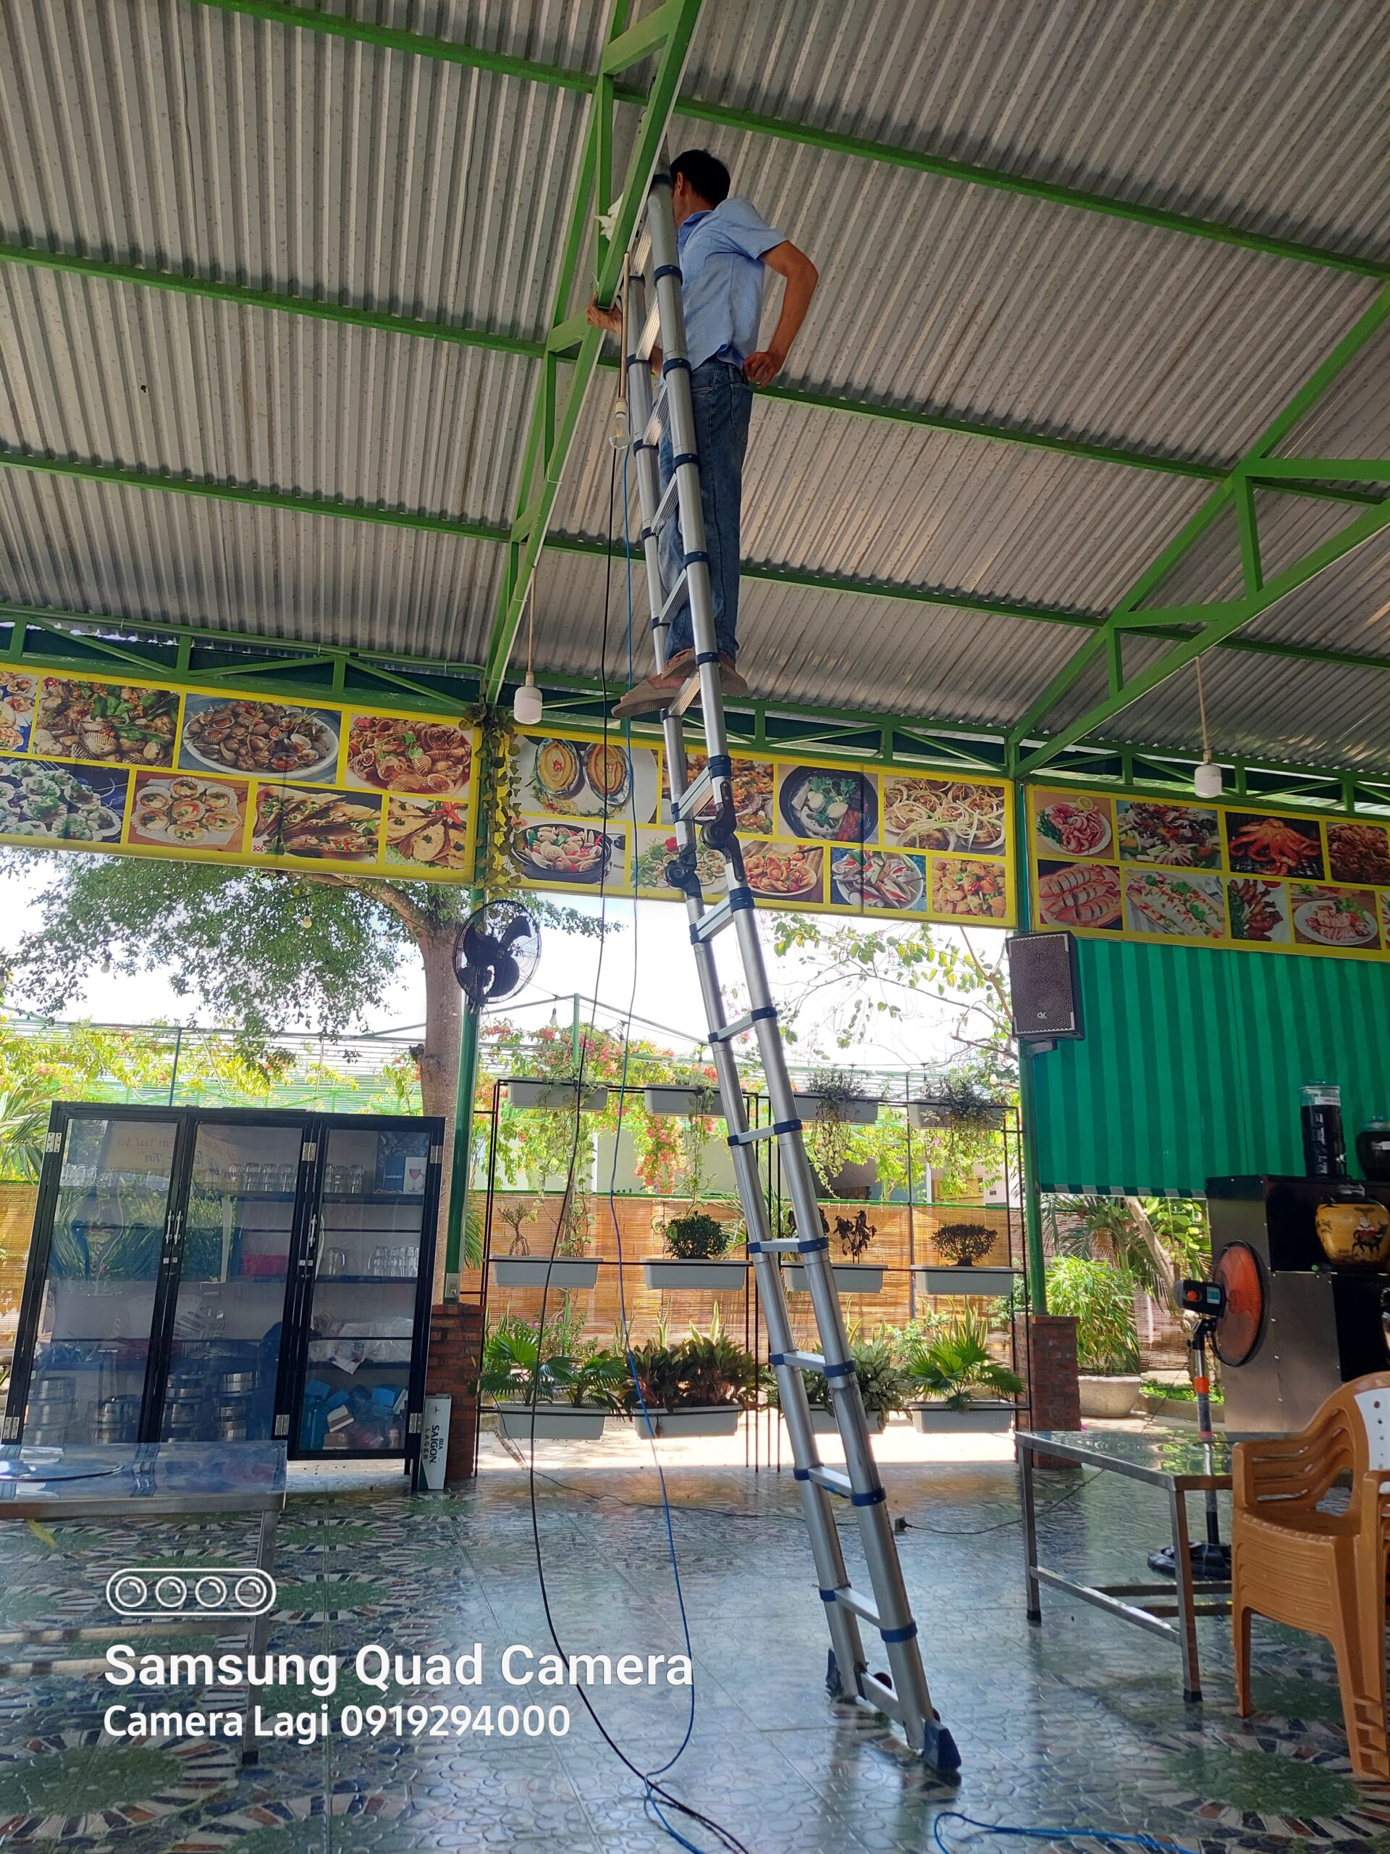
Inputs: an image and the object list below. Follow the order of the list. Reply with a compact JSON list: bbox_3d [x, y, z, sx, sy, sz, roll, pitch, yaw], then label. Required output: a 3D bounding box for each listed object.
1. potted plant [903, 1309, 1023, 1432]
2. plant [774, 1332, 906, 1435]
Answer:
[{"bbox_3d":[1.563,2.575,7.462,0.700,0.650,0.450,5,-15,-14],"label":"potted plant"},{"bbox_3d":[0.821,2.572,7.267,0.750,0.550,0.420,5,-15,-14],"label":"plant"}]

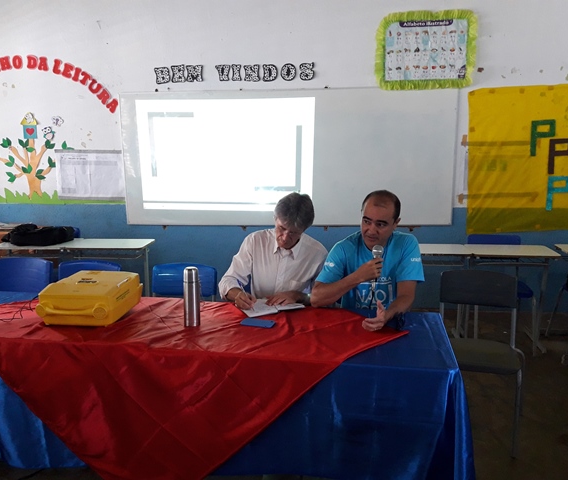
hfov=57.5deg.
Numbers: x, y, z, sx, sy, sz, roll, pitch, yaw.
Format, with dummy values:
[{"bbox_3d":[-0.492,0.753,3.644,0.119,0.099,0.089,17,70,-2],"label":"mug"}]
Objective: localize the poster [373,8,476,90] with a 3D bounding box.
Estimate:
[{"bbox_3d":[1.210,-1.613,4.399,0.830,0.640,0.030,0,11,4],"label":"poster"}]

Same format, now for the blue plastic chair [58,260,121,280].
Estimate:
[{"bbox_3d":[-1.260,0.579,3.147,0.430,0.840,0.500,1,11,7],"label":"blue plastic chair"}]

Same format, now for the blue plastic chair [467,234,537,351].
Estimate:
[{"bbox_3d":[1.640,0.407,3.898,0.430,0.840,0.500,0,11,2],"label":"blue plastic chair"}]

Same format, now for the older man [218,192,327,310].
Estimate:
[{"bbox_3d":[-0.022,0.419,2.627,0.530,1.330,0.700,1,11,8],"label":"older man"}]

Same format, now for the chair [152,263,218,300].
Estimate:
[{"bbox_3d":[-0.635,0.589,3.068,0.430,0.840,0.500,1,11,6],"label":"chair"}]

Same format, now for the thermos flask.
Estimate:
[{"bbox_3d":[-0.409,0.248,2.329,0.073,0.265,0.073,-1,11,0],"label":"thermos flask"}]

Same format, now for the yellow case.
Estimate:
[{"bbox_3d":[-0.923,0.275,2.533,0.345,0.145,0.470,0,11,5],"label":"yellow case"}]

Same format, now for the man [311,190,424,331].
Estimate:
[{"bbox_3d":[0.383,0.425,2.547,0.550,1.340,0.700,0,11,5],"label":"man"}]

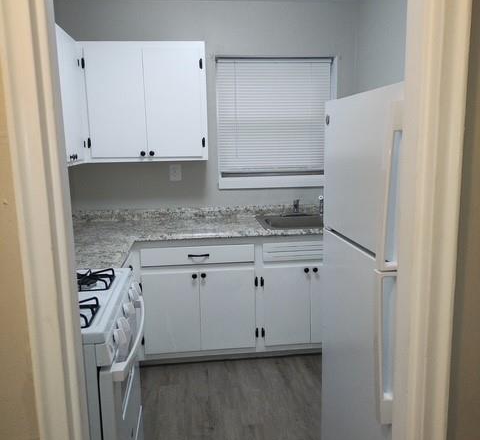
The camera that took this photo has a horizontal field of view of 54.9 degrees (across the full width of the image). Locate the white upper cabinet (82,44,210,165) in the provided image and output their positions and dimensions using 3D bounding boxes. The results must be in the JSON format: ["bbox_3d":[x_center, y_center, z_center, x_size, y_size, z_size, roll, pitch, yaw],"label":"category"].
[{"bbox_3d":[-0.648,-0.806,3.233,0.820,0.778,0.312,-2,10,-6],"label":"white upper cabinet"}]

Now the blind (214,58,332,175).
[{"bbox_3d":[0.273,-0.791,3.546,0.874,0.854,0.050,-2,10,-6],"label":"blind"}]

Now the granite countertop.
[{"bbox_3d":[-0.151,0.076,2.887,2.251,0.113,1.387,-2,10,-6],"label":"granite countertop"}]

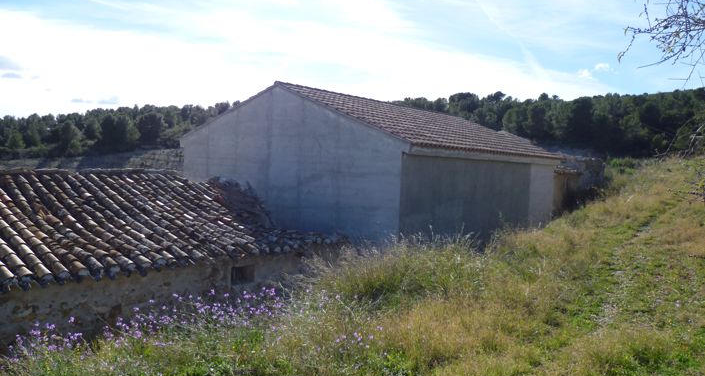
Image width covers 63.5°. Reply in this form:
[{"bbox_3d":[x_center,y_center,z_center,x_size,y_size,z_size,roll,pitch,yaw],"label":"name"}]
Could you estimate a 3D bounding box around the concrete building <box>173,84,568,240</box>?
[{"bbox_3d":[1.194,-0.761,19.615,8.630,4.270,10.630,4,3,38],"label":"concrete building"}]

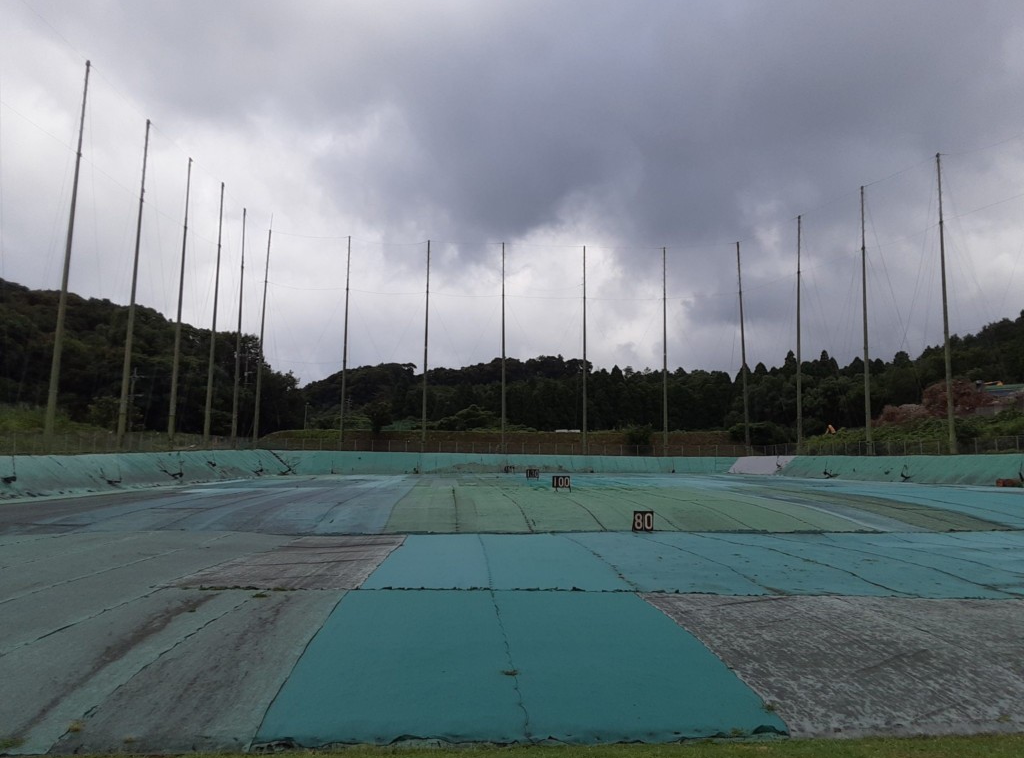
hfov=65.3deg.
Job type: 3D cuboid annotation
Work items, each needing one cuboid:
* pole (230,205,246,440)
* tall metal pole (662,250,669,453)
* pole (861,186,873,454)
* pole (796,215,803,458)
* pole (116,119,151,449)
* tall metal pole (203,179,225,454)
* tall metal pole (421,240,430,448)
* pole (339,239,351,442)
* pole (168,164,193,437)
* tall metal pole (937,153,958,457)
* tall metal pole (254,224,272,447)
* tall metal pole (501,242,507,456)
[{"bbox_3d":[-30.254,-5.773,88.739,0.480,27.000,0.480,2,-6,-19],"label":"pole"},{"bbox_3d":[18.962,-3.629,98.991,0.440,25.980,0.440,0,-5,11],"label":"tall metal pole"},{"bbox_3d":[34.912,-5.993,78.952,0.480,26.800,0.480,-1,-6,24],"label":"pole"},{"bbox_3d":[31.624,-5.015,88.168,0.480,26.600,0.480,0,-6,20],"label":"pole"},{"bbox_3d":[-29.199,-7.465,61.761,0.480,26.130,0.480,5,-6,-26],"label":"pole"},{"bbox_3d":[-29.645,-6.500,79.732,0.480,26.980,0.480,4,-6,-21],"label":"tall metal pole"},{"bbox_3d":[-10.617,-4.241,98.711,0.440,26.300,0.440,2,-5,-6],"label":"tall metal pole"},{"bbox_3d":[-20.474,-4.623,98.202,0.440,26.480,0.440,2,-5,-12],"label":"pole"},{"bbox_3d":[-29.413,-6.875,70.829,0.480,26.250,0.480,4,-6,-23],"label":"pole"},{"bbox_3d":[37.827,-6.812,69.812,0.480,26.620,0.480,-3,-6,29],"label":"tall metal pole"},{"bbox_3d":[-30.573,-5.430,98.001,0.480,27.960,0.480,4,-6,-17],"label":"tall metal pole"},{"bbox_3d":[-1.064,-4.040,99.106,0.440,26.330,0.440,0,-5,-1],"label":"tall metal pole"}]

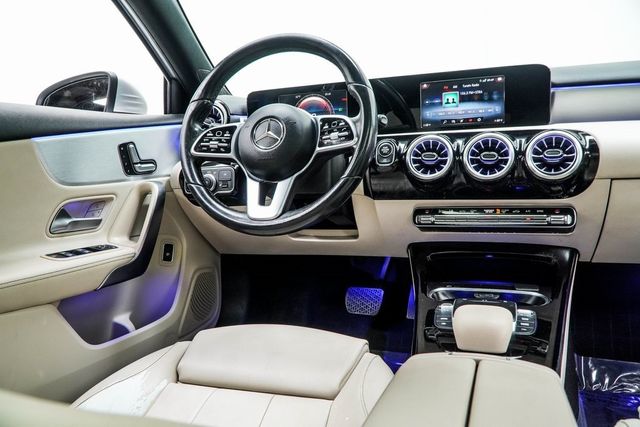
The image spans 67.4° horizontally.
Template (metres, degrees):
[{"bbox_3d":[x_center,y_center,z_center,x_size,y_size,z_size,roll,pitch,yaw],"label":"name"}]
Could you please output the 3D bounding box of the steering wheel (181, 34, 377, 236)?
[{"bbox_3d":[-0.078,-0.143,0.863,0.370,0.370,0.095,0,-8,18],"label":"steering wheel"}]

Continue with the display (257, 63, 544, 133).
[{"bbox_3d":[0.132,-0.214,0.991,0.630,0.122,0.040,0,1,20],"label":"display"}]

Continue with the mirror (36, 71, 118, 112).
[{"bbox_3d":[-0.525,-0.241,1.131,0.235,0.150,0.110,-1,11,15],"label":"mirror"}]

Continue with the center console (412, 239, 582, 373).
[{"bbox_3d":[0.280,0.155,0.783,0.260,0.210,0.290,0,1,19],"label":"center console"}]

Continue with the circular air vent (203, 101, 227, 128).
[{"bbox_3d":[-0.254,-0.243,1.181,0.090,0.090,0.050,0,11,20],"label":"circular air vent"}]

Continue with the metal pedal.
[{"bbox_3d":[0.120,0.230,1.277,0.100,0.070,0.030,0,-22,20],"label":"metal pedal"}]

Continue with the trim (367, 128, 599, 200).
[{"bbox_3d":[0.290,-0.091,0.906,0.410,0.130,0.060,0,7,20],"label":"trim"}]

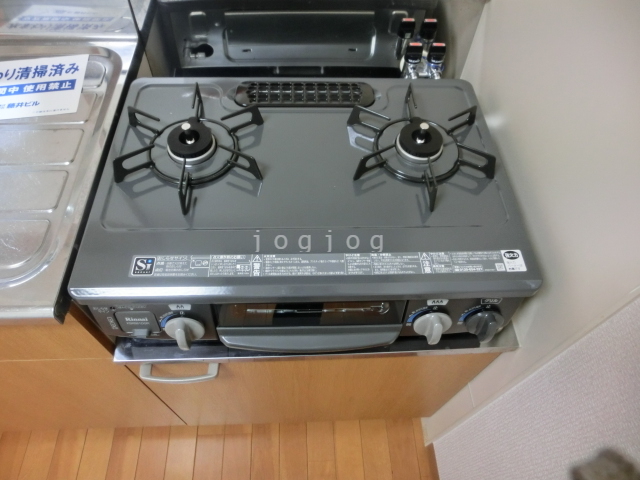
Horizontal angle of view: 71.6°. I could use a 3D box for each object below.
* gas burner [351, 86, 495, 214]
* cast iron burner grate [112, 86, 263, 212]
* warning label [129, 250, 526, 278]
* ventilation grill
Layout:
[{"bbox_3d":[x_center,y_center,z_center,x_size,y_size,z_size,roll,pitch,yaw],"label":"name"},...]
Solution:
[{"bbox_3d":[0.144,-0.141,0.634,0.200,0.037,0.228,-1,56,-2],"label":"gas burner"},{"bbox_3d":[-0.179,-0.137,0.621,0.200,0.037,0.228,-1,56,-2],"label":"cast iron burner grate"},{"bbox_3d":[0.015,0.029,0.556,0.494,0.002,0.030,-1,56,-3],"label":"warning label"},{"bbox_3d":[-0.023,-0.235,0.709,0.223,0.016,0.061,-1,56,-2],"label":"ventilation grill"}]

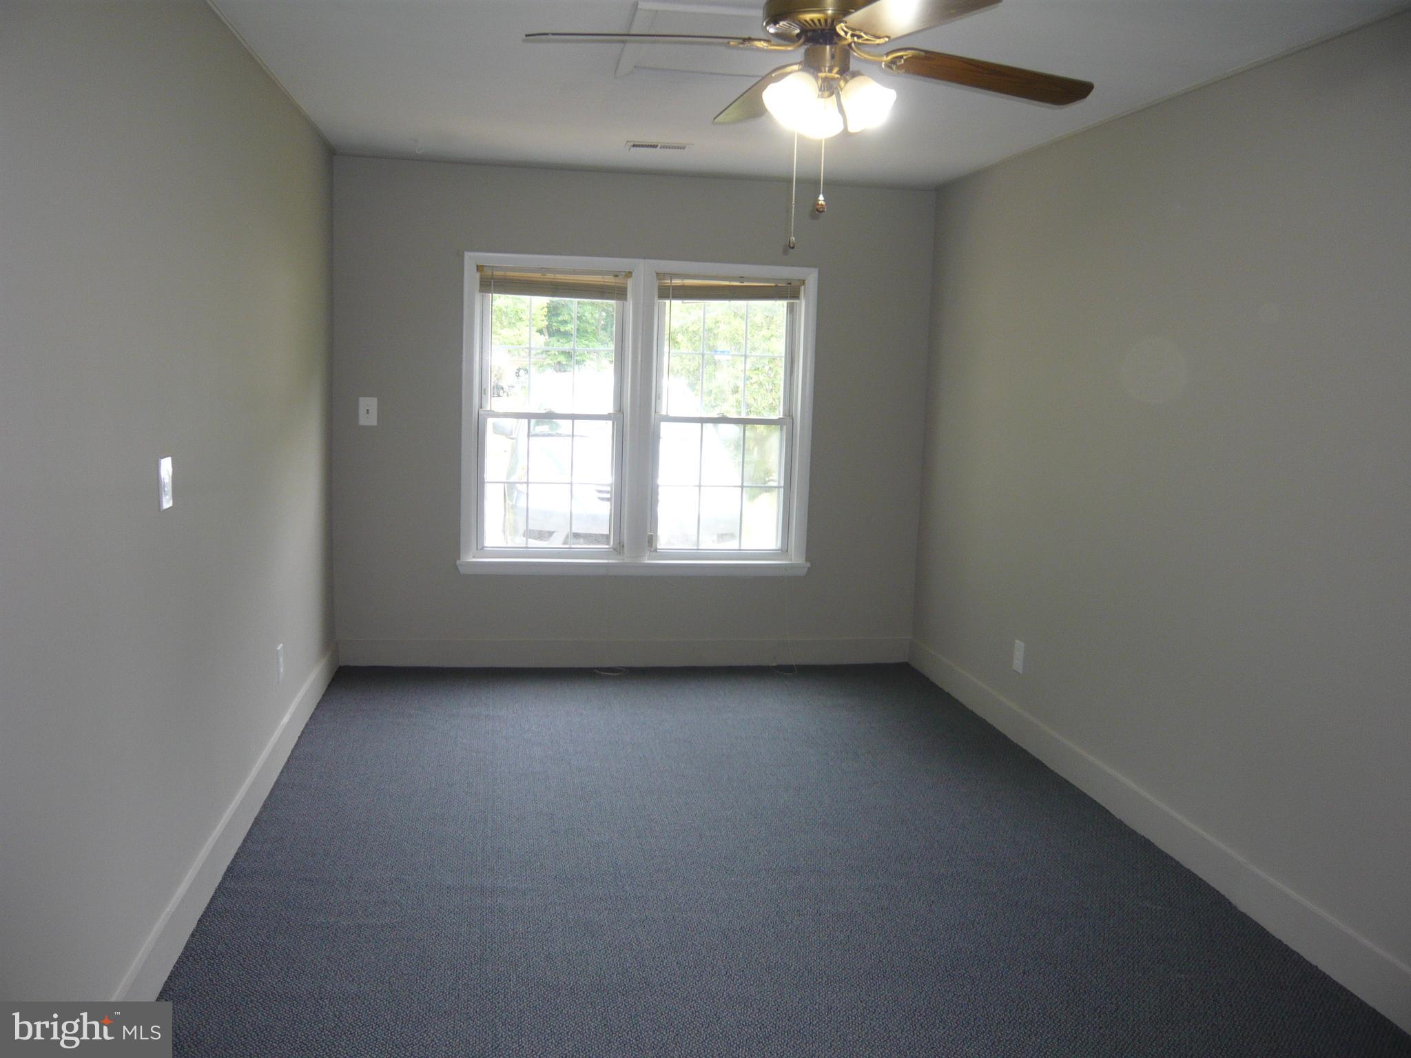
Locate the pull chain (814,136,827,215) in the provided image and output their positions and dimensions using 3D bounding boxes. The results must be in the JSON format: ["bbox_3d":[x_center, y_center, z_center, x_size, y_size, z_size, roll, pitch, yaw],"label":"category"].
[{"bbox_3d":[0.243,-0.740,2.386,0.022,0.157,0.022,1,8,-10],"label":"pull chain"}]

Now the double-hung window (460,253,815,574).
[{"bbox_3d":[-0.317,-0.540,5.700,1.790,1.555,0.130,1,8,-10],"label":"double-hung window"}]

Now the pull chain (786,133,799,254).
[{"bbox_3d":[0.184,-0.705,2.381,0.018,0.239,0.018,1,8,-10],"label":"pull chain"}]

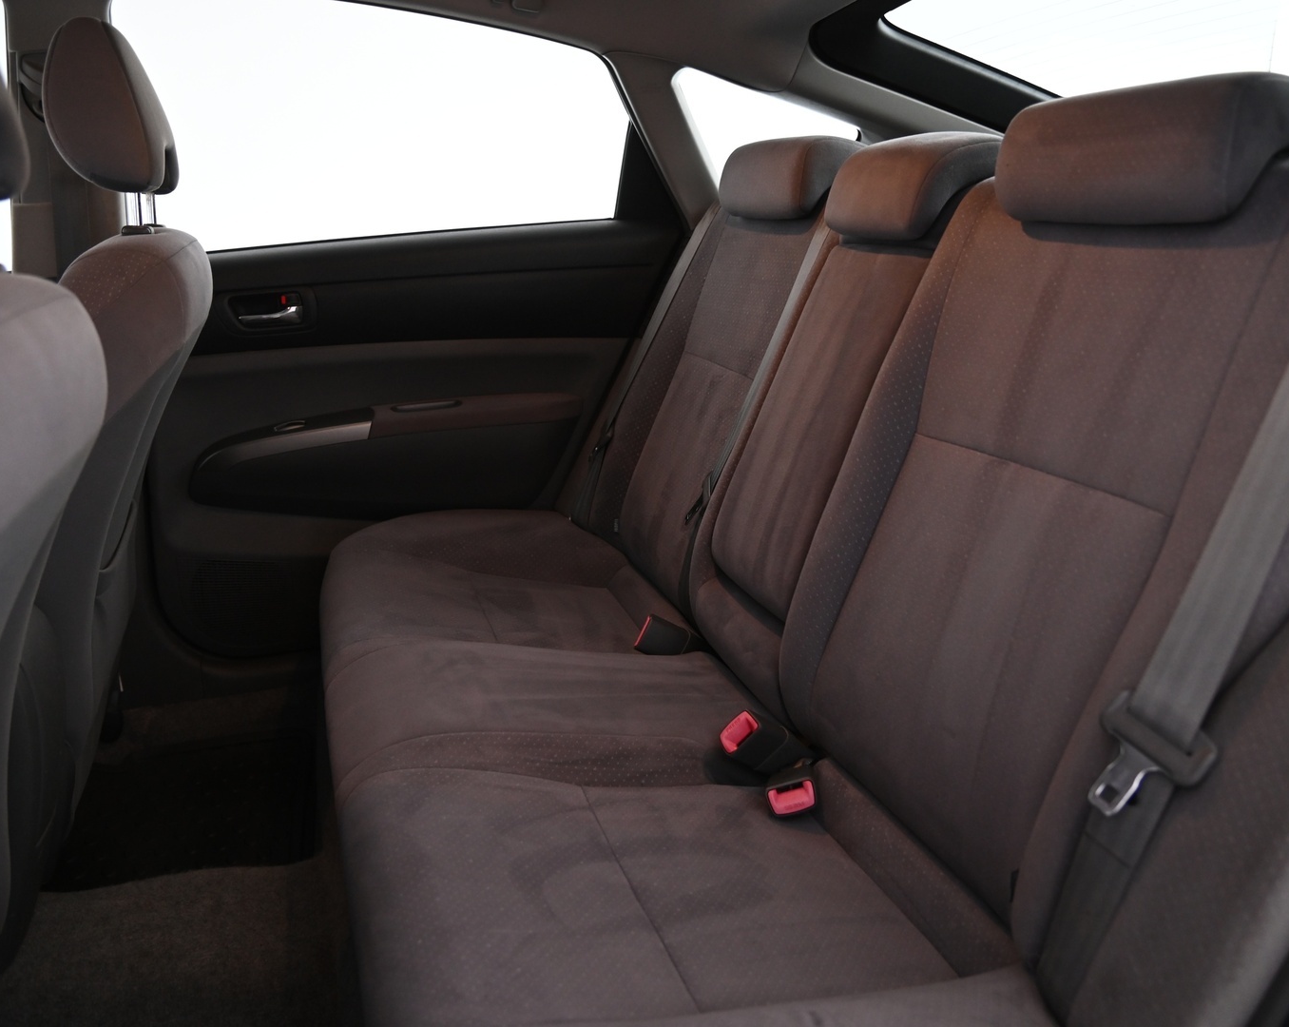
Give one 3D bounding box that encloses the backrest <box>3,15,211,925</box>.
[{"bbox_3d":[-0.670,-0.105,1.228,0.260,0.890,0.500,11,12,-22],"label":"backrest"}]

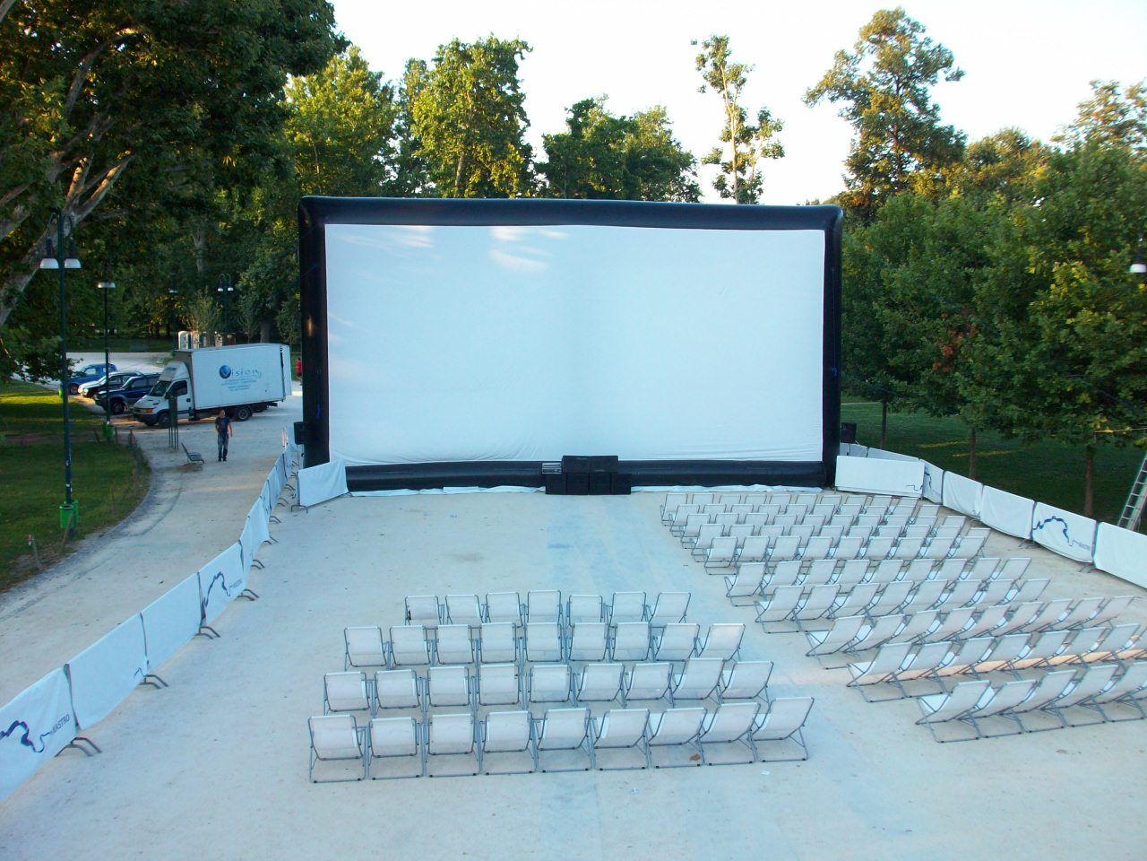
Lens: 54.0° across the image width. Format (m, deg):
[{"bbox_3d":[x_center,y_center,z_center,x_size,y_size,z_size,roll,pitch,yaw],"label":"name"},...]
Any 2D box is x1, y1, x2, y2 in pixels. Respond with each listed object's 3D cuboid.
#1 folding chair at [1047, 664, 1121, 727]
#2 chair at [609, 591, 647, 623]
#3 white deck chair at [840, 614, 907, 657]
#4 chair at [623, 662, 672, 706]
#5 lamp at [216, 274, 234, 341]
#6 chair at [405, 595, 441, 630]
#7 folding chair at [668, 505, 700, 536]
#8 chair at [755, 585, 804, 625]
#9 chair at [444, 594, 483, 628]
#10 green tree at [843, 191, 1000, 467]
[{"bbox_3d":[6.496,3.313,14.486,0.615,0.819,0.849,-1,6,-15],"label":"folding chair"},{"bbox_3d":[0.873,2.913,18.259,0.615,0.819,0.849,0,6,-2],"label":"chair"},{"bbox_3d":[4.701,3.177,17.632,0.632,0.821,0.954,-2,7,-19],"label":"white deck chair"},{"bbox_3d":[0.977,3.272,14.730,0.615,0.819,0.849,0,6,-4],"label":"chair"},{"bbox_3d":[-26.059,-8.116,84.774,1.200,7.300,0.450,-2,7,-17],"label":"lamp"},{"bbox_3d":[-2.444,3.018,18.456,0.640,0.875,0.949,0,7,-2],"label":"chair"},{"bbox_3d":[2.588,2.044,26.132,0.617,0.771,0.902,0,7,-6],"label":"folding chair"},{"bbox_3d":[3.402,2.882,18.632,0.615,0.819,0.849,-1,6,-12],"label":"chair"},{"bbox_3d":[-1.819,2.976,18.344,0.621,0.838,0.930,-1,6,-7],"label":"chair"},{"bbox_3d":[9.925,-2.280,31.448,4.500,8.379,4.500,0,7,0],"label":"green tree"}]

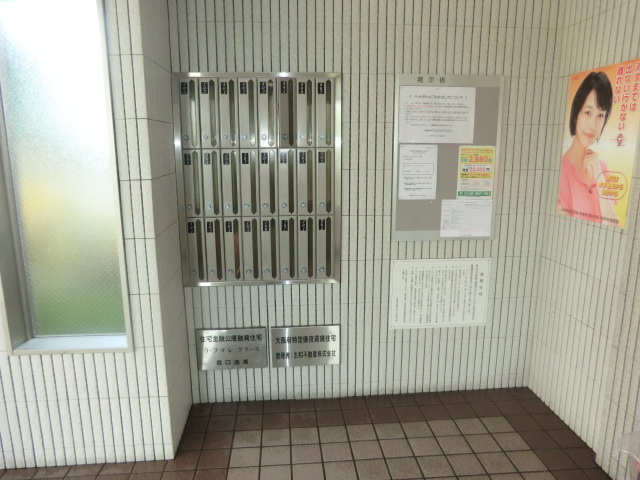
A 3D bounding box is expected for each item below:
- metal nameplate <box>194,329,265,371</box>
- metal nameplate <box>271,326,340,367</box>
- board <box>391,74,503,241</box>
[{"bbox_3d":[-0.505,0.628,2.566,0.397,0.247,0.015,-1,10,-4],"label":"metal nameplate"},{"bbox_3d":[-0.079,0.621,2.599,0.399,0.246,0.015,-1,10,-4],"label":"metal nameplate"},{"bbox_3d":[0.703,-0.442,2.472,0.606,0.903,0.025,-1,10,-4],"label":"board"}]

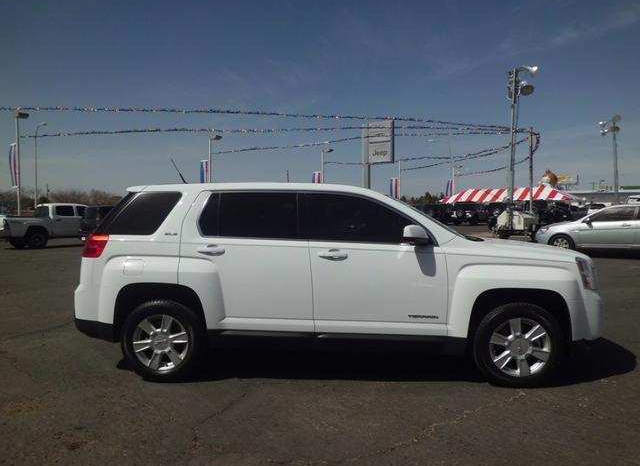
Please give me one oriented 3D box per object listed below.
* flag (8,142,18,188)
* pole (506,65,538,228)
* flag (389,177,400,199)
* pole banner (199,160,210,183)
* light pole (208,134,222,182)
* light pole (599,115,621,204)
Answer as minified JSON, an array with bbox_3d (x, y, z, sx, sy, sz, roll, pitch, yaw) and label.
[{"bbox_3d":[-15.427,-3.337,24.216,0.800,2.172,0.080,2,4,43],"label":"flag"},{"bbox_3d":[8.973,-3.722,21.300,1.319,7.400,1.100,-1,3,0],"label":"pole"},{"bbox_3d":[7.520,-4.414,48.563,0.800,2.120,0.060,2,4,43],"label":"flag"},{"bbox_3d":[-7.772,-3.769,32.328,0.800,2.120,0.060,2,4,43],"label":"pole banner"},{"bbox_3d":[-6.942,-3.242,31.686,1.150,6.418,0.400,2,4,43],"label":"light pole"},{"bbox_3d":[18.416,-4.016,30.500,1.328,6.879,1.100,-1,3,0],"label":"light pole"}]

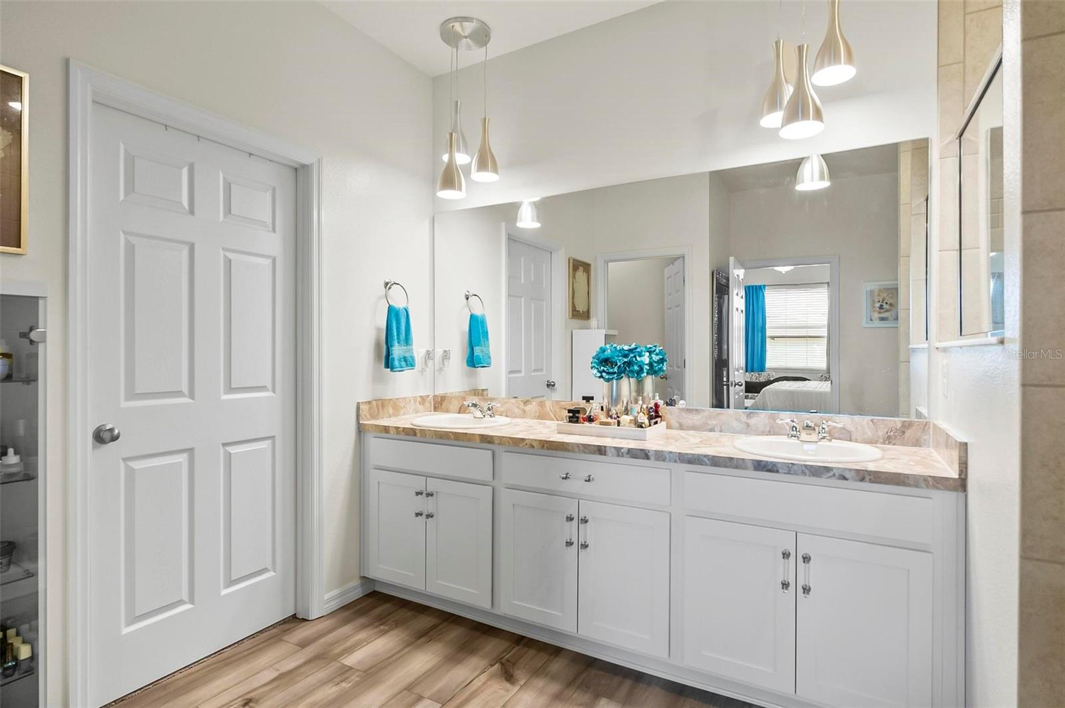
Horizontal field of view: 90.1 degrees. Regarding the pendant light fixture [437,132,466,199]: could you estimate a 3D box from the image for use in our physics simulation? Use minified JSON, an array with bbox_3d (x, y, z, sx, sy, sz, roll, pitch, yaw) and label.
[{"bbox_3d":[-0.385,-0.906,2.535,0.143,0.298,0.143,0,0,0],"label":"pendant light fixture"}]

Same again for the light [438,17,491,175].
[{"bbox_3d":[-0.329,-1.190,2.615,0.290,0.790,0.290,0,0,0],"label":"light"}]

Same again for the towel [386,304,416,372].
[{"bbox_3d":[-0.684,-0.081,2.728,0.085,0.338,0.185,0,0,30],"label":"towel"}]

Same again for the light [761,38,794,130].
[{"bbox_3d":[0.915,-1.012,1.970,0.142,0.295,0.142,0,0,30],"label":"light"}]

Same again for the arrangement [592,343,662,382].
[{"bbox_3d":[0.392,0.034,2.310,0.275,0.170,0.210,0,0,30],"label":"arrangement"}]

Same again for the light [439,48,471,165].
[{"bbox_3d":[-0.381,-1.275,2.690,0.145,0.570,0.145,0,0,0],"label":"light"}]

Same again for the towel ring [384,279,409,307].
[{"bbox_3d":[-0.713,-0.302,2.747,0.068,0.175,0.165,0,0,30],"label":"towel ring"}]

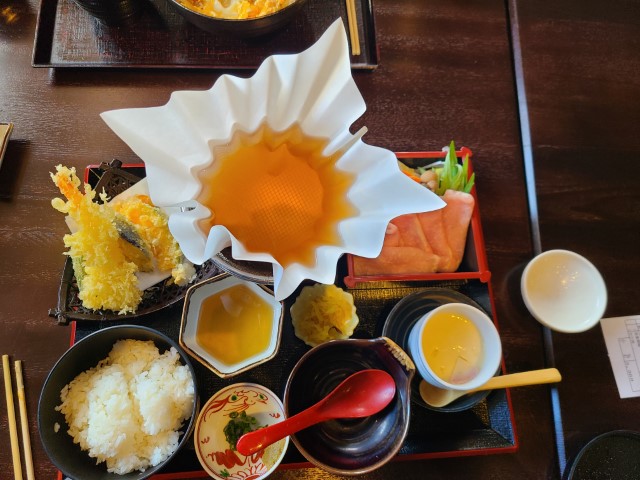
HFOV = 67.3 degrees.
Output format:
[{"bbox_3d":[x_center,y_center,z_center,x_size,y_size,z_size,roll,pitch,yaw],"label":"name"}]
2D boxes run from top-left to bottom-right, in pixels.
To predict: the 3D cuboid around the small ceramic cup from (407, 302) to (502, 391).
[{"bbox_3d":[0.127,0.105,0.467,0.076,0.065,0.076,1,73,-2],"label":"small ceramic cup"}]

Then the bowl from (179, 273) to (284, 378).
[{"bbox_3d":[-0.088,0.088,0.484,0.108,0.042,0.089,27,74,6],"label":"bowl"}]

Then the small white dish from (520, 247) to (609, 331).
[{"bbox_3d":[0.246,0.058,0.510,0.088,0.050,0.088,1,73,-2],"label":"small white dish"}]

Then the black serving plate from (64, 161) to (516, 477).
[{"bbox_3d":[-0.034,0.065,0.511,0.434,0.025,0.322,-3,73,-3],"label":"black serving plate"}]

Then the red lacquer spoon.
[{"bbox_3d":[-0.001,0.157,0.437,0.156,0.030,0.047,-13,74,-22],"label":"red lacquer spoon"}]

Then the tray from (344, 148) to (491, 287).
[{"bbox_3d":[0.095,-0.022,0.524,0.143,0.042,0.145,-2,73,-3],"label":"tray"}]

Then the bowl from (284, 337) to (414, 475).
[{"bbox_3d":[0.028,0.155,0.462,0.127,0.055,0.113,-42,79,-13],"label":"bowl"}]

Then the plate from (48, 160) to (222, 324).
[{"bbox_3d":[-0.187,-0.002,0.515,0.173,0.050,0.176,-3,73,-3],"label":"plate"}]

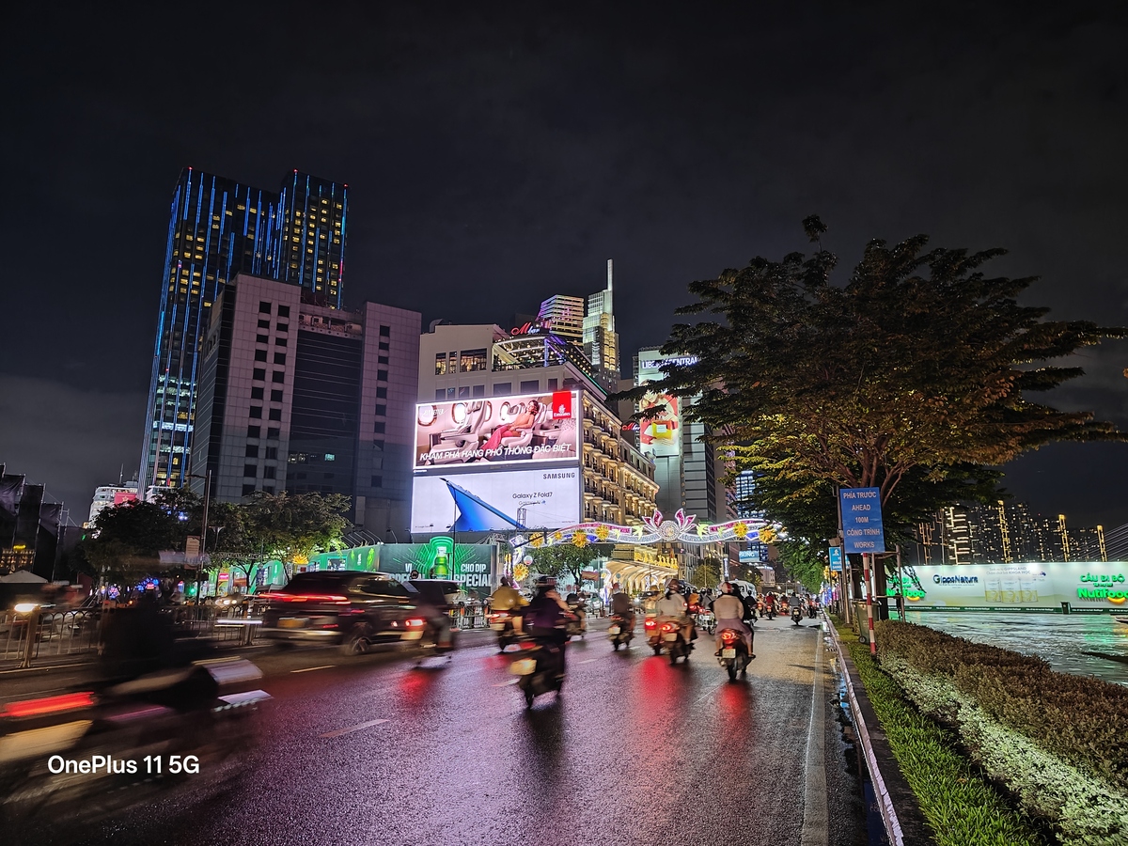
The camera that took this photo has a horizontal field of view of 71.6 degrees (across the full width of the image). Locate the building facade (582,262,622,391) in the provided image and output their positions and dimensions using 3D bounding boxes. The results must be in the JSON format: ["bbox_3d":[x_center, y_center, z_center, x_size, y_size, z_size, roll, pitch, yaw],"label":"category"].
[{"bbox_3d":[23.943,1.116,477.348,23.000,206.000,24.000,-4,-13,18],"label":"building facade"}]

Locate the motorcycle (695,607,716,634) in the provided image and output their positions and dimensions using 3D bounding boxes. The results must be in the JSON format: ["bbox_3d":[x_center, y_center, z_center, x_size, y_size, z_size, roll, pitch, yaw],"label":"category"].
[{"bbox_3d":[5.057,6.715,26.962,0.680,1.060,1.850,-3,-13,14],"label":"motorcycle"}]

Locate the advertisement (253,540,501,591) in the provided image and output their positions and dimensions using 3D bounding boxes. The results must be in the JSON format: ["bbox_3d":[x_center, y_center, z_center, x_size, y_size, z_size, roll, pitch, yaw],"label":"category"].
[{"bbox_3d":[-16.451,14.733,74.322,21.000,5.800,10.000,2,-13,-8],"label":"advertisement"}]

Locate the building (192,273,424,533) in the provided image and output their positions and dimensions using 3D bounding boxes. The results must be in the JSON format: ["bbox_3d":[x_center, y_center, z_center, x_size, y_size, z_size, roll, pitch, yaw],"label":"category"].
[{"bbox_3d":[-54.661,6.564,167.753,38.500,62.000,30.000,8,-15,-33],"label":"building"}]

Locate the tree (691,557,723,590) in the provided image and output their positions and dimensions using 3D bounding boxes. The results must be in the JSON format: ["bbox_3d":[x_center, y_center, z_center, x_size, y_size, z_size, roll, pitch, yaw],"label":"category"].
[{"bbox_3d":[20.267,22.231,111.018,4.830,6.960,4.590,-2,-13,10],"label":"tree"}]

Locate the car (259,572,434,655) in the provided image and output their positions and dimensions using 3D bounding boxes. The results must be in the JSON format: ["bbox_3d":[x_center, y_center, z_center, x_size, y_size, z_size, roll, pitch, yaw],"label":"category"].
[{"bbox_3d":[-4.961,4.655,19.178,1.860,1.730,4.600,-4,-13,18],"label":"car"}]

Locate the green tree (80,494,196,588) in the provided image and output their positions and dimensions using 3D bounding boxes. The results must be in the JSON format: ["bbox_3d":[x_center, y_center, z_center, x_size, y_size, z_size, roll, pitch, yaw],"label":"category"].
[{"bbox_3d":[-28.568,8.665,52.119,7.880,8.090,7.480,7,-14,-28],"label":"green tree"}]

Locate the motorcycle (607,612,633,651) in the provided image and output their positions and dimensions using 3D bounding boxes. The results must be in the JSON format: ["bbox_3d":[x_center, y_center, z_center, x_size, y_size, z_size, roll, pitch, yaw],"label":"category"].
[{"bbox_3d":[1.429,5.028,19.315,0.680,1.060,1.850,-4,-13,18],"label":"motorcycle"}]

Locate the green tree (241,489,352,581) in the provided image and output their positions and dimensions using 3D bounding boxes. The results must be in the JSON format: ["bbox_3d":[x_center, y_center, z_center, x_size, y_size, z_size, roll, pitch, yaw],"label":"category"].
[{"bbox_3d":[-19.699,9.283,57.072,8.360,9.010,7.940,4,-13,-18],"label":"green tree"}]

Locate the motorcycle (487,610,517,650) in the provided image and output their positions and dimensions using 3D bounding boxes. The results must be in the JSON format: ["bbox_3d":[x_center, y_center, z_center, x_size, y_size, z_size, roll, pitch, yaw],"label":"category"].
[{"bbox_3d":[-1.228,4.992,19.150,0.680,1.060,1.850,-5,-13,20],"label":"motorcycle"}]

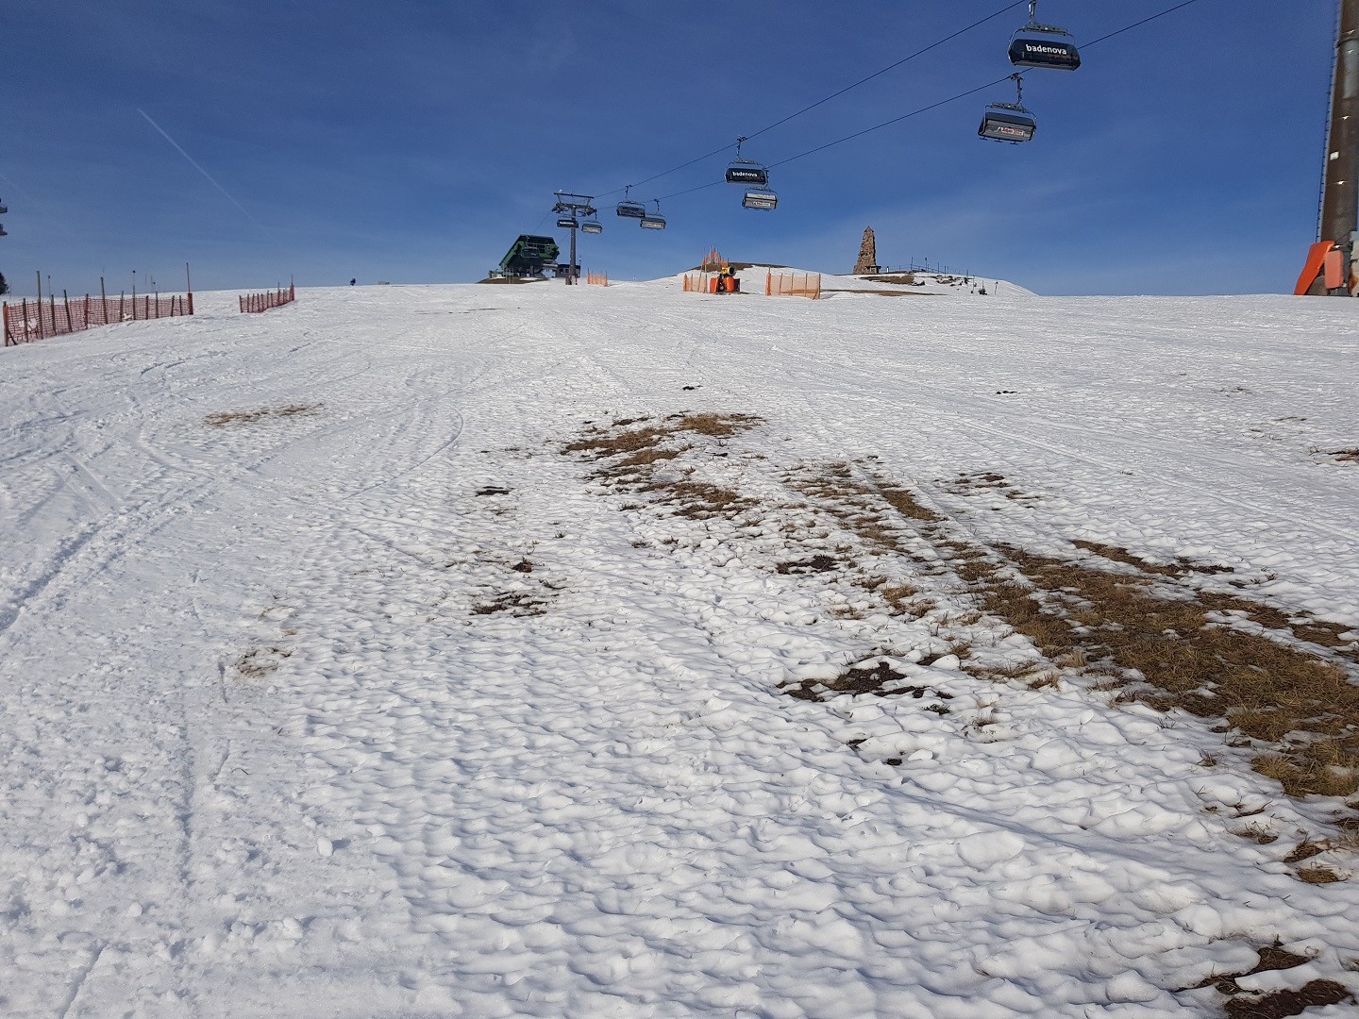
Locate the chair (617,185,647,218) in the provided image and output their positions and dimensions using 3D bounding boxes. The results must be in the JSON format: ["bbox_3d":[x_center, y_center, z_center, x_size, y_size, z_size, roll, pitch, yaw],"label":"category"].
[{"bbox_3d":[-5.297,-34.000,113.000,3.300,3.600,1.600,-1,7,-17],"label":"chair"}]

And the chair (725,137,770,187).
[{"bbox_3d":[5.214,-26.701,78.500,3.300,3.600,1.600,-1,7,-17],"label":"chair"}]

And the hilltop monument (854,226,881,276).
[{"bbox_3d":[35.709,-49.313,195.000,4.000,9.200,4.000,2,7,14],"label":"hilltop monument"}]

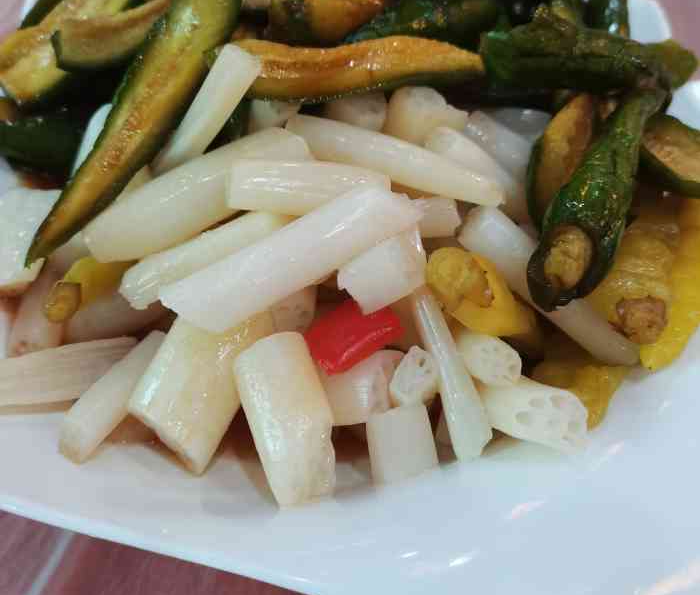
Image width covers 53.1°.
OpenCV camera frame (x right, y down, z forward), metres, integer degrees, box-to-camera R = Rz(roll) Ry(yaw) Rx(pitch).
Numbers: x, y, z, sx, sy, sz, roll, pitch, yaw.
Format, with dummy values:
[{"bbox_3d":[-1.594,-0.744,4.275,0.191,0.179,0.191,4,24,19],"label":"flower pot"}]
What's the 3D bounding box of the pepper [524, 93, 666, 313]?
[{"bbox_3d":[0.089,-0.039,0.240,0.024,0.023,0.095,22,56,22],"label":"pepper"}]

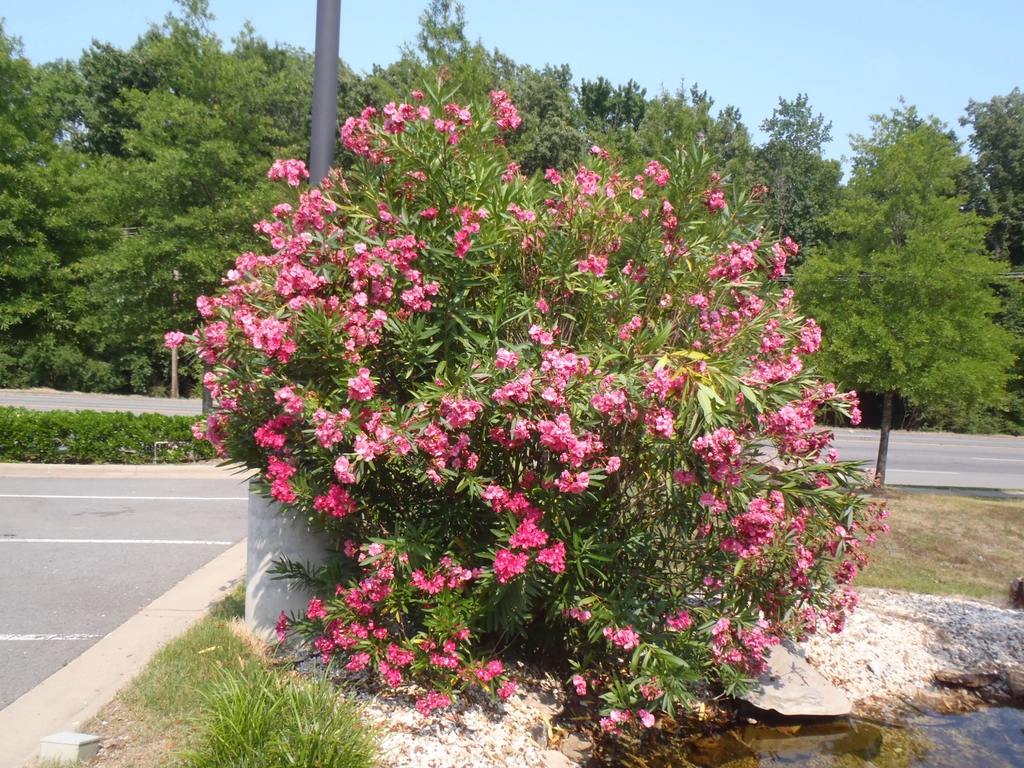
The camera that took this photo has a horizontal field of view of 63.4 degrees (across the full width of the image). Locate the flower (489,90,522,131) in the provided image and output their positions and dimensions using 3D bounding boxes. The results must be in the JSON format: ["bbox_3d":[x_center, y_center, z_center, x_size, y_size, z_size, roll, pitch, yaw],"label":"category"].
[{"bbox_3d":[-0.031,-1.304,3.950,0.155,0.180,0.140,2,3,0],"label":"flower"}]

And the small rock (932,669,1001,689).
[{"bbox_3d":[2.409,1.564,4.400,0.350,0.085,0.190,2,3,0],"label":"small rock"}]

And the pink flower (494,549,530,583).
[{"bbox_3d":[0.002,0.756,3.450,0.145,0.132,0.117,2,0,0],"label":"pink flower"}]

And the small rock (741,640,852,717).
[{"bbox_3d":[1.340,1.440,4.080,0.550,0.160,0.700,2,0,0],"label":"small rock"}]

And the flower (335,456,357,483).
[{"bbox_3d":[-0.724,0.376,3.600,0.092,0.115,0.085,2,3,0],"label":"flower"}]

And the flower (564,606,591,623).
[{"bbox_3d":[0.301,1.044,3.750,0.123,0.067,0.077,2,0,3],"label":"flower"}]

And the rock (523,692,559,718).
[{"bbox_3d":[0.127,1.386,3.570,0.160,0.065,0.130,2,0,0],"label":"rock"}]

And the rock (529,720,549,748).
[{"bbox_3d":[0.106,1.396,3.300,0.080,0.080,0.080,2,0,0],"label":"rock"}]

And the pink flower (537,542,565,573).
[{"bbox_3d":[0.163,0.733,3.500,0.115,0.120,0.100,2,3,0],"label":"pink flower"}]

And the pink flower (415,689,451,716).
[{"bbox_3d":[-0.327,1.331,3.450,0.153,0.101,0.105,2,0,-3],"label":"pink flower"}]

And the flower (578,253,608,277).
[{"bbox_3d":[0.359,-0.527,3.650,0.130,0.105,0.105,2,3,0],"label":"flower"}]

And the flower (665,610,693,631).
[{"bbox_3d":[0.754,1.071,3.750,0.123,0.084,0.086,2,0,7],"label":"flower"}]

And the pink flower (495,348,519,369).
[{"bbox_3d":[-0.023,-0.103,3.500,0.100,0.090,0.085,2,3,0],"label":"pink flower"}]

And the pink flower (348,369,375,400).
[{"bbox_3d":[-0.663,0.002,3.650,0.128,0.131,0.109,2,0,-6],"label":"pink flower"}]

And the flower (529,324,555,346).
[{"bbox_3d":[0.126,-0.208,3.550,0.110,0.090,0.090,2,3,0],"label":"flower"}]

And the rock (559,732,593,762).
[{"bbox_3d":[0.265,1.514,3.450,0.140,0.095,0.120,2,3,0],"label":"rock"}]

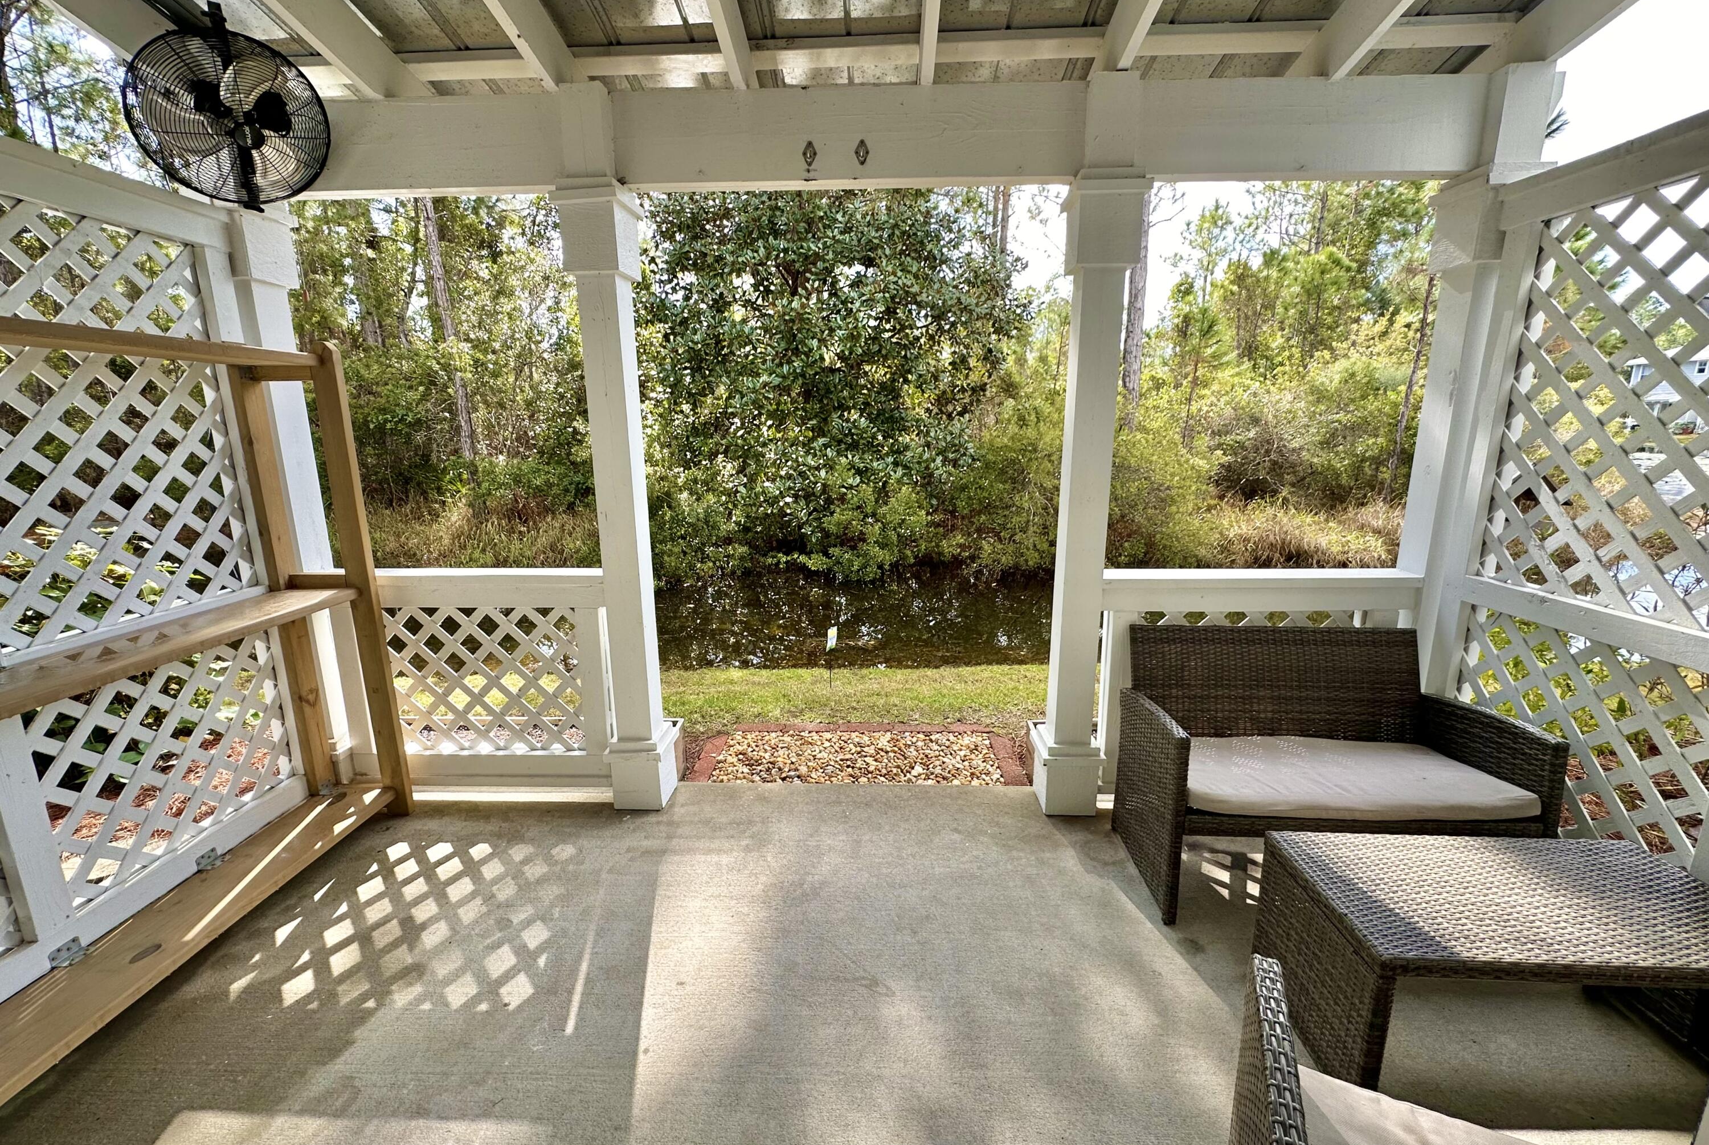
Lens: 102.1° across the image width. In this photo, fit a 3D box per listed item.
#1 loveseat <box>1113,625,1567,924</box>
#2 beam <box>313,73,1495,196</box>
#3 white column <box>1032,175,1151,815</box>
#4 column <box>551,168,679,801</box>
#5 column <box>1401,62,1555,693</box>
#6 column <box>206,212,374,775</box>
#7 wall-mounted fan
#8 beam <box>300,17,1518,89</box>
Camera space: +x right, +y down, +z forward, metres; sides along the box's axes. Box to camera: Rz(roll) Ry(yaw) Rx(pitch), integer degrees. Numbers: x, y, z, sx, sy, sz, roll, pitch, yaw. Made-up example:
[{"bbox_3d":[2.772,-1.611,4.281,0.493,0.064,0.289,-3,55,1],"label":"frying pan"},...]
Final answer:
[{"bbox_3d":[1.466,0.631,2.256,1.050,0.770,0.562,0,13,3],"label":"loveseat"},{"bbox_3d":[-0.019,-1.448,2.315,4.095,0.277,0.090,0,13,2],"label":"beam"},{"bbox_3d":[0.833,-0.189,2.523,0.225,2.263,0.225,0,13,2],"label":"white column"},{"bbox_3d":[-0.861,-0.190,2.580,0.225,2.263,0.225,0,13,2],"label":"column"},{"bbox_3d":[2.090,-0.328,2.450,0.225,2.550,0.225,0,13,2],"label":"column"},{"bbox_3d":[-2.126,-0.190,2.622,0.225,2.263,0.225,0,13,2],"label":"column"},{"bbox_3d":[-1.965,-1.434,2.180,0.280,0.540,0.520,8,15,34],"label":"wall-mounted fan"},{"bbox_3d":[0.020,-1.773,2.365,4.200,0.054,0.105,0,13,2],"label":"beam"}]

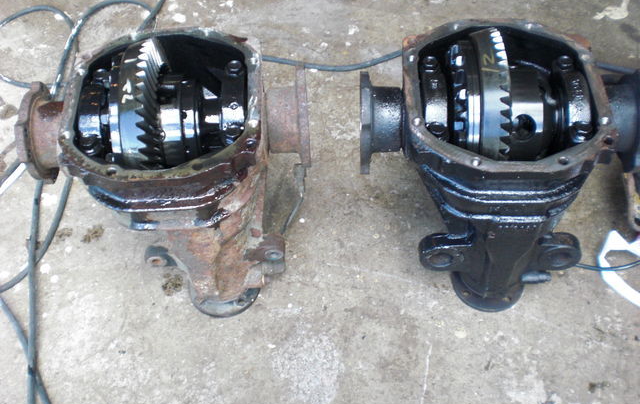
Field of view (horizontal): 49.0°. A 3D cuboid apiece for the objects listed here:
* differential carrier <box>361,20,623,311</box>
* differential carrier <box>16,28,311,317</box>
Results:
[{"bbox_3d":[0.204,-0.037,0.863,0.313,0.365,0.228,0,52,2],"label":"differential carrier"},{"bbox_3d":[-0.163,-0.029,0.863,0.309,0.365,0.228,-4,52,-1],"label":"differential carrier"}]

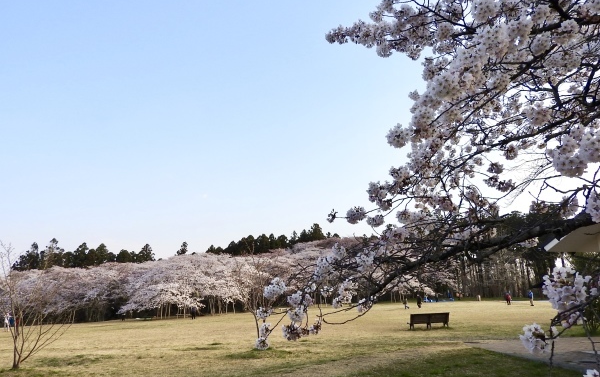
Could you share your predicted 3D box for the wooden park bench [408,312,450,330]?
[{"bbox_3d":[6.393,6.578,20.600,1.910,0.730,0.600,-1,-15,-4],"label":"wooden park bench"}]

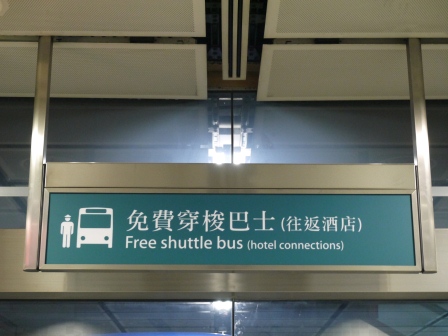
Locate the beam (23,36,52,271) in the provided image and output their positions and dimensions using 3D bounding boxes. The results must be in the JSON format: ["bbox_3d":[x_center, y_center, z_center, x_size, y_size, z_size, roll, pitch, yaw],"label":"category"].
[{"bbox_3d":[-0.879,-0.083,4.352,0.067,1.189,0.062,0,-19,-1],"label":"beam"}]

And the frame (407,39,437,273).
[{"bbox_3d":[0.946,-0.077,4.380,0.063,1.198,0.062,0,-19,-1],"label":"frame"}]

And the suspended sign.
[{"bbox_3d":[0.033,0.298,4.240,1.746,0.386,0.070,0,-19,-1],"label":"suspended sign"}]

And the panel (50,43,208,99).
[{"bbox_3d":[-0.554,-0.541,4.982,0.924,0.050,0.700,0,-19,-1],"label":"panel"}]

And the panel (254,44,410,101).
[{"bbox_3d":[0.642,-0.541,4.982,0.889,0.050,0.697,0,-19,-1],"label":"panel"}]

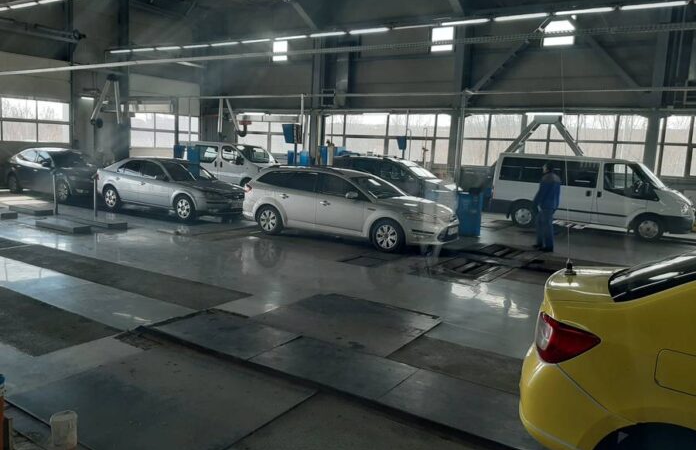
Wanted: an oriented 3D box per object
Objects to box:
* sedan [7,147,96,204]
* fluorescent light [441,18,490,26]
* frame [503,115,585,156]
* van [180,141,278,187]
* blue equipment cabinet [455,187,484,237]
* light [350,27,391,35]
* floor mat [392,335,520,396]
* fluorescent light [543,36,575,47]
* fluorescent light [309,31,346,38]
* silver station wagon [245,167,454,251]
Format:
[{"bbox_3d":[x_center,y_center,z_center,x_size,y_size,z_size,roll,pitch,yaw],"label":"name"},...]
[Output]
[{"bbox_3d":[-8.894,-1.617,16.385,4.780,1.470,1.840,8,9,31],"label":"sedan"},{"bbox_3d":[2.714,-4.717,12.128,1.230,0.090,0.120,8,9,31],"label":"fluorescent light"},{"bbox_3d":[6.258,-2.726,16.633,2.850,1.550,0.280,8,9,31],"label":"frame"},{"bbox_3d":[-4.473,-2.243,20.691,4.782,1.970,1.904,8,9,31],"label":"van"},{"bbox_3d":[2.922,-0.302,12.464,0.500,1.100,0.500,8,9,31],"label":"blue equipment cabinet"},{"bbox_3d":[0.564,-5.099,13.704,1.240,0.090,0.130,8,9,31],"label":"light"},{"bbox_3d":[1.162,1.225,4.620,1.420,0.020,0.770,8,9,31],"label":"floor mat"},{"bbox_3d":[6.491,-5.658,16.121,0.930,0.280,0.100,8,9,31],"label":"fluorescent light"},{"bbox_3d":[-0.564,-5.244,14.391,1.240,0.090,0.130,8,9,31],"label":"fluorescent light"},{"bbox_3d":[-0.030,-0.461,11.050,4.837,1.510,1.900,8,9,32],"label":"silver station wagon"}]

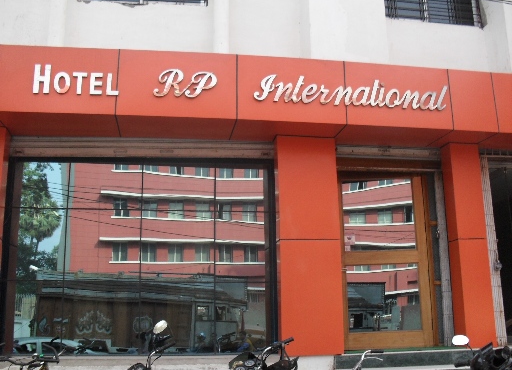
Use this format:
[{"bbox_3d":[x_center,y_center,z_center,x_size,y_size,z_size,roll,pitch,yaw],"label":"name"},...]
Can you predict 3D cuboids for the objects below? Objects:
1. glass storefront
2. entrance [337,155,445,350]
[{"bbox_3d":[-1.191,0.767,6.110,2.763,2.031,0.120,1,-12,-10],"label":"glass storefront"},{"bbox_3d":[1.609,0.764,6.623,1.306,2.250,0.250,1,-12,-10],"label":"entrance"}]

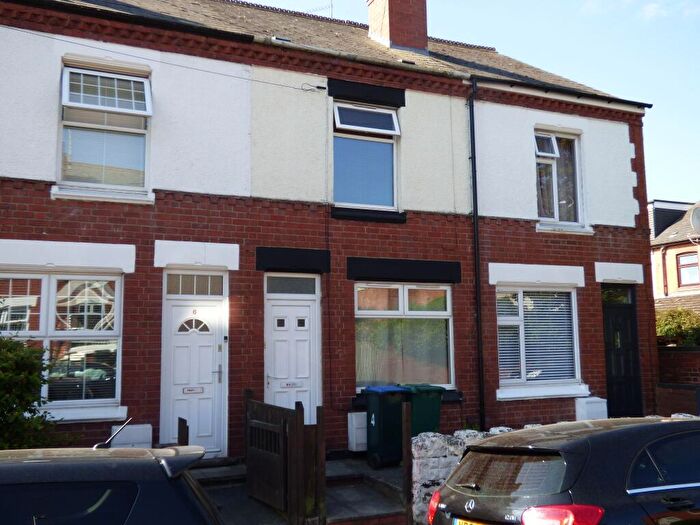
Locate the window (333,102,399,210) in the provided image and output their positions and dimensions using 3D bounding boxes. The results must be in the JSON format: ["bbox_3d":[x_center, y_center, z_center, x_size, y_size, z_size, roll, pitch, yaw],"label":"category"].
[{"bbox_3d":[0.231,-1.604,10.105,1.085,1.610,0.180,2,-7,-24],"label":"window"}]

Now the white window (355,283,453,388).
[{"bbox_3d":[0.808,1.116,10.040,1.660,1.600,0.100,2,-7,-24],"label":"white window"}]

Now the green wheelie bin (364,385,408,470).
[{"bbox_3d":[0.539,2.230,9.176,0.530,1.040,0.480,2,-7,-24],"label":"green wheelie bin"}]

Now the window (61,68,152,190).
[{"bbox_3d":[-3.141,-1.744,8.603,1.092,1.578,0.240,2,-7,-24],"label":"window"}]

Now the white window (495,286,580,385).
[{"bbox_3d":[3.084,1.199,11.033,1.650,1.617,0.100,2,-7,-24],"label":"white window"}]

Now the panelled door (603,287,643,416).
[{"bbox_3d":[4.748,1.594,11.712,0.850,2.455,0.090,2,-7,-24],"label":"panelled door"}]

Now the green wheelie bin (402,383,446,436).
[{"bbox_3d":[1.004,2.270,9.520,0.530,1.040,0.480,2,-7,-24],"label":"green wheelie bin"}]

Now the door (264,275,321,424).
[{"bbox_3d":[-0.803,1.373,9.292,0.840,2.450,0.090,2,-7,-24],"label":"door"}]

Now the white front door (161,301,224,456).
[{"bbox_3d":[-2.040,1.514,8.729,0.835,2.053,0.090,2,-7,-24],"label":"white front door"}]

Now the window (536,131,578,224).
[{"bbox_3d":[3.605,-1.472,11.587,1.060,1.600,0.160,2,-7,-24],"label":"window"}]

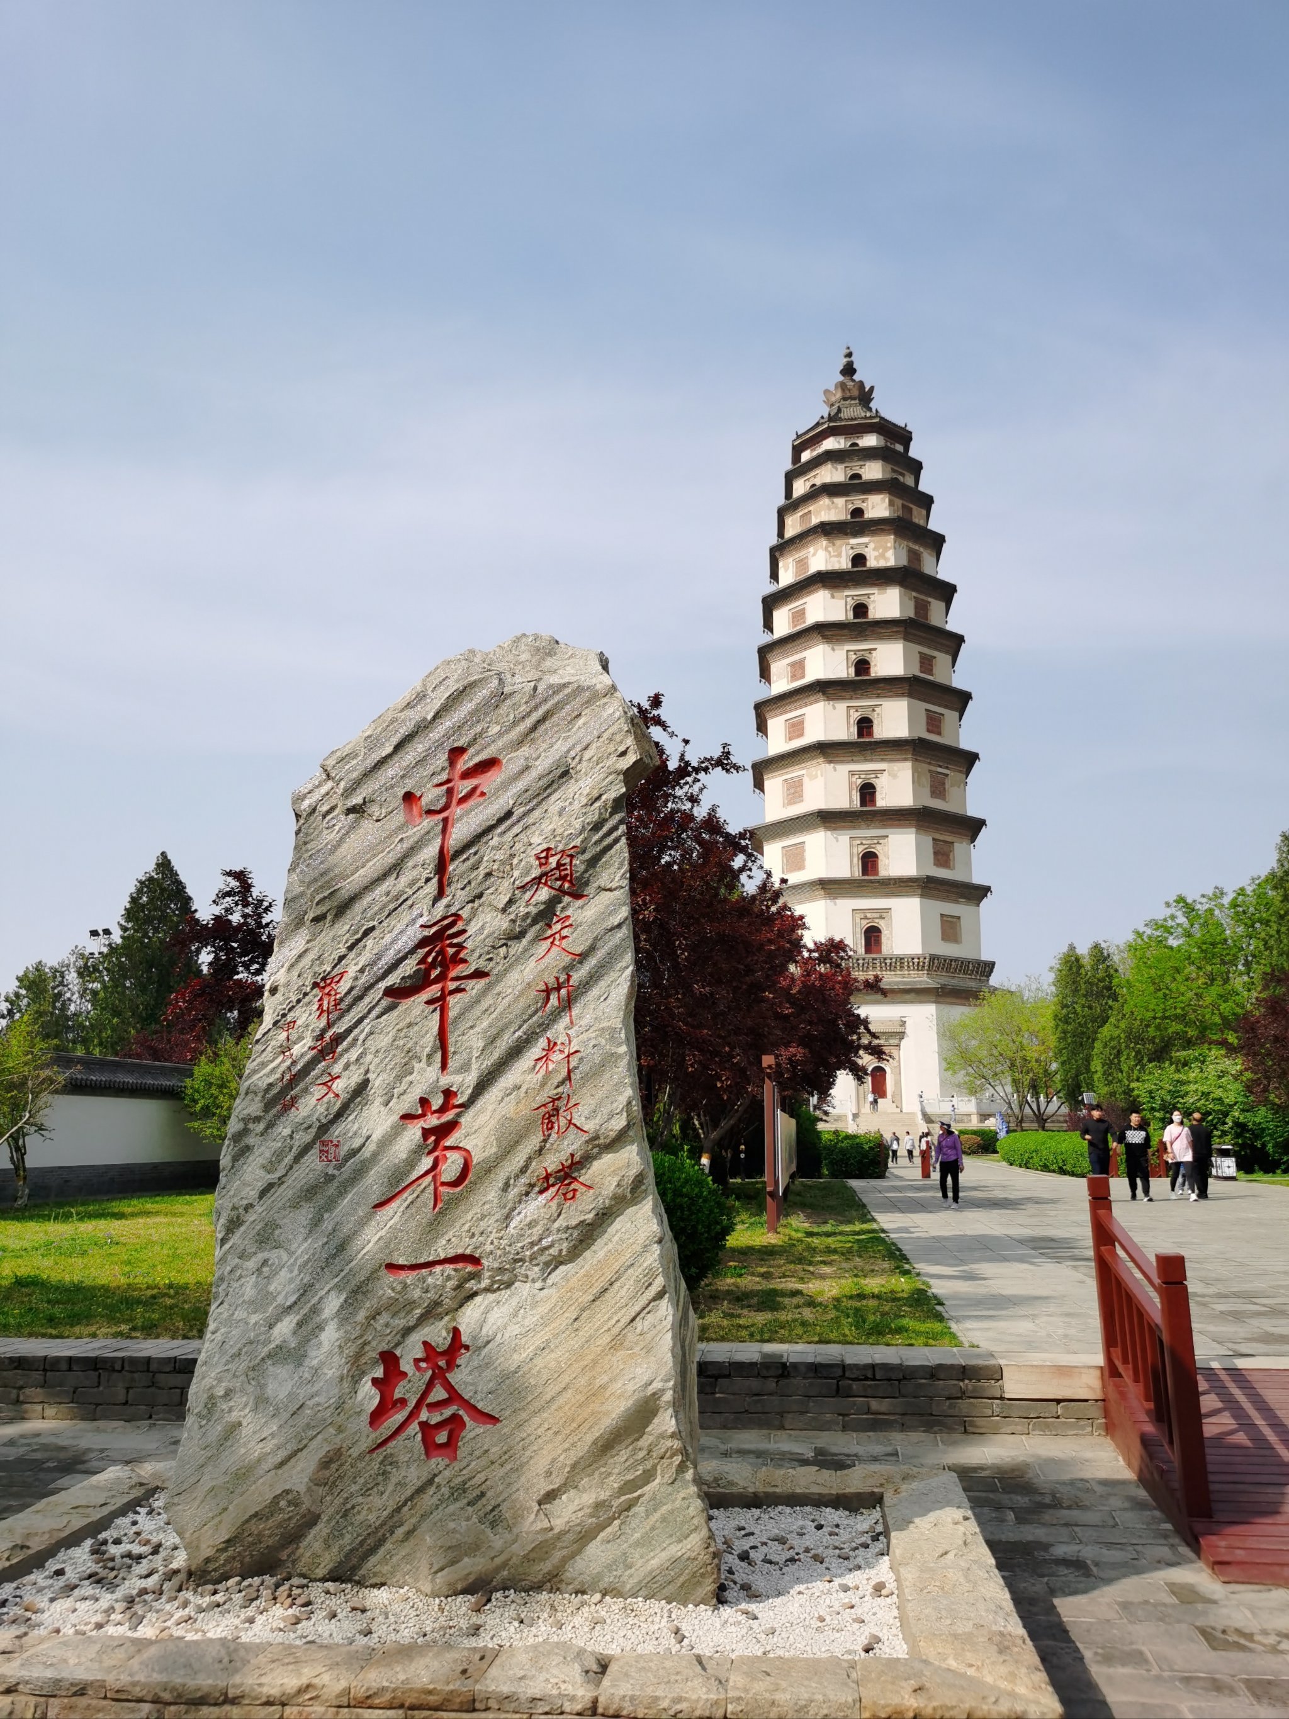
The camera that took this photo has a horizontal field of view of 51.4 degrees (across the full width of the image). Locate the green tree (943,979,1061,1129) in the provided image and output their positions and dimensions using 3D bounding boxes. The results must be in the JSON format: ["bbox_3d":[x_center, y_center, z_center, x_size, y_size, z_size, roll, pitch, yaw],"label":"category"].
[{"bbox_3d":[18.447,10.858,69.239,6.100,9.200,5.800,-3,-12,15],"label":"green tree"}]

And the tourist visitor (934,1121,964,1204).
[{"bbox_3d":[5.832,5.821,25.652,0.560,1.620,0.420,-2,-12,12],"label":"tourist visitor"}]

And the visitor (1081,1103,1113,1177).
[{"bbox_3d":[7.585,4.962,22.253,0.550,1.760,0.380,-2,-12,10],"label":"visitor"}]

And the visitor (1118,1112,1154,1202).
[{"bbox_3d":[9.665,5.830,26.365,0.660,1.760,0.440,-2,-12,10],"label":"visitor"}]

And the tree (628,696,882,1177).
[{"bbox_3d":[1.010,1.405,21.667,5.600,8.520,5.400,0,-12,0],"label":"tree"}]

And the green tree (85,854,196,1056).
[{"bbox_3d":[-18.074,5.379,47.915,4.400,11.440,4.400,0,-12,0],"label":"green tree"}]

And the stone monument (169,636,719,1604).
[{"bbox_3d":[-0.630,0.786,4.862,1.760,3.280,0.620,-1,-12,7],"label":"stone monument"}]

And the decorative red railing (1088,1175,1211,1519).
[{"bbox_3d":[2.391,2.215,6.452,0.120,1.280,1.880,-2,-12,9],"label":"decorative red railing"}]

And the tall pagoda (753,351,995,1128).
[{"bbox_3d":[22.375,-14.822,136.871,24.500,82.800,24.500,-1,-12,6],"label":"tall pagoda"}]

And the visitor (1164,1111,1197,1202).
[{"bbox_3d":[10.290,5.694,25.781,0.600,1.700,0.420,-2,-12,10],"label":"visitor"}]

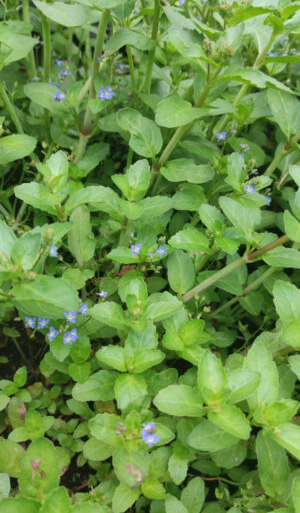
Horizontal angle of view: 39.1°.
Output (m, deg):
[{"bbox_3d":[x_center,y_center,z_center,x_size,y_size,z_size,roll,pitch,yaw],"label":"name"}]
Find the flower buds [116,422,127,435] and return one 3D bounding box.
[{"bbox_3d":[-0.020,0.122,0.300,0.007,0.006,0.007,0,45,0],"label":"flower buds"}]

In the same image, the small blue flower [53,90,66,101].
[{"bbox_3d":[-0.092,-0.164,0.430,0.012,0.011,0.006,-13,2,-13],"label":"small blue flower"}]

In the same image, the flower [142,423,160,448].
[{"bbox_3d":[0.001,0.111,0.262,0.011,0.005,0.016,0,61,0],"label":"flower"}]

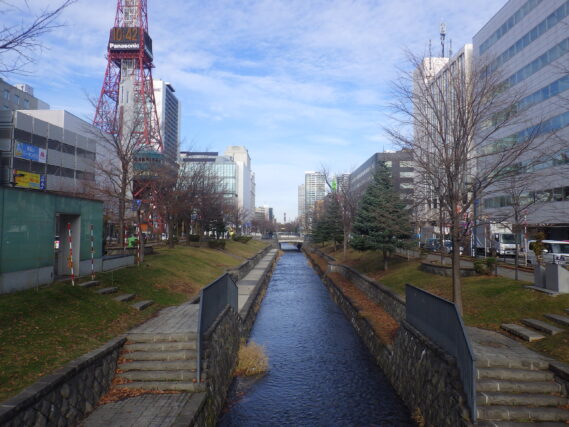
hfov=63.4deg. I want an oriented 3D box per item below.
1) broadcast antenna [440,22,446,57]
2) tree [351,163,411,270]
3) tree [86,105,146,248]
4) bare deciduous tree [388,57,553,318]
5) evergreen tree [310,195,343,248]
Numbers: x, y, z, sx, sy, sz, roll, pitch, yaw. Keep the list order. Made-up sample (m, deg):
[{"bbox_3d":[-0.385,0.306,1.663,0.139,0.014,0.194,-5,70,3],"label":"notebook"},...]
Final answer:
[{"bbox_3d":[37.157,-40.552,107.570,1.400,8.300,1.400,0,-2,0],"label":"broadcast antenna"},{"bbox_3d":[5.947,0.141,28.514,3.720,6.630,3.720,0,-2,0],"label":"tree"},{"bbox_3d":[-14.104,-3.226,38.645,5.040,12.300,5.040,0,-2,0],"label":"tree"},{"bbox_3d":[5.453,-0.931,13.644,4.860,7.910,4.860,0,-2,0],"label":"bare deciduous tree"},{"bbox_3d":[5.201,1.045,57.000,3.960,6.810,3.960,0,-2,0],"label":"evergreen tree"}]

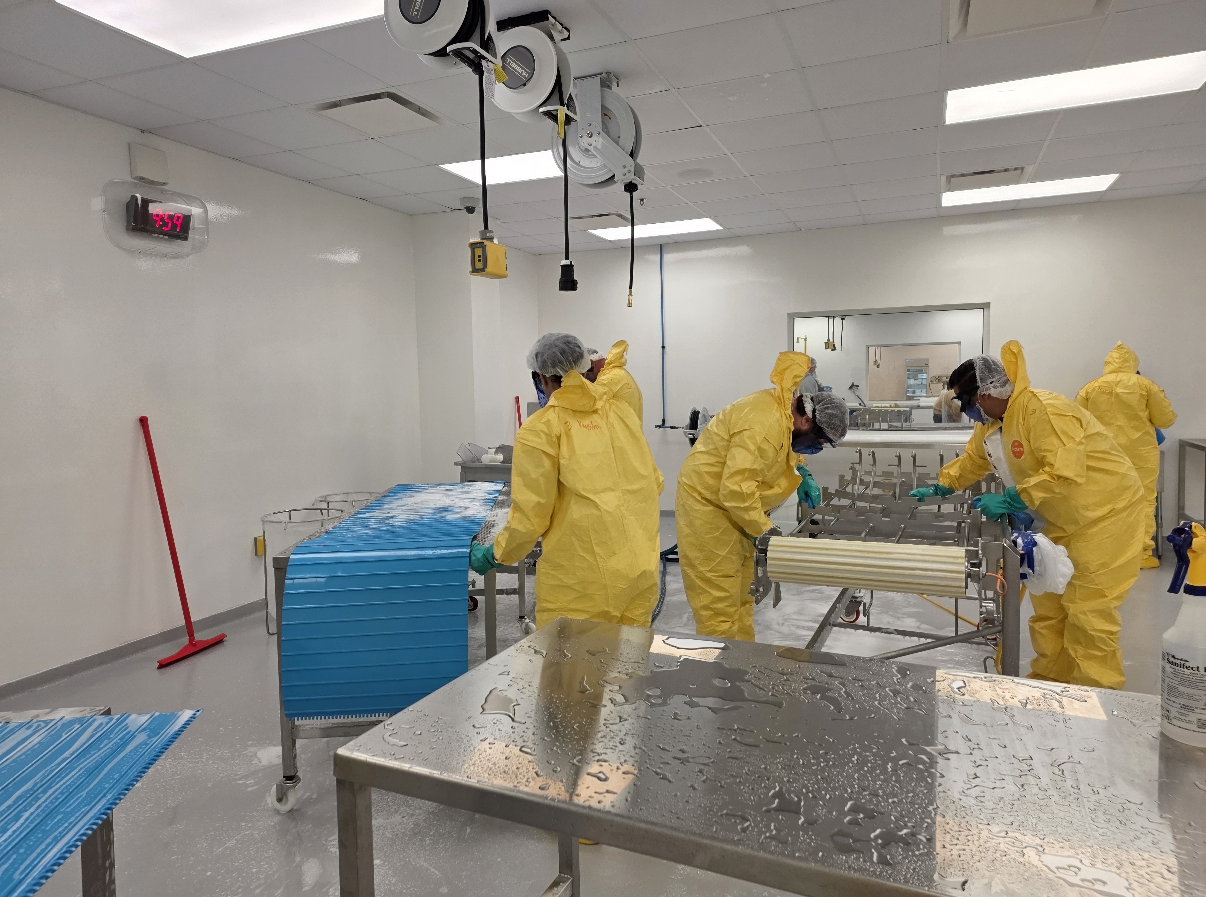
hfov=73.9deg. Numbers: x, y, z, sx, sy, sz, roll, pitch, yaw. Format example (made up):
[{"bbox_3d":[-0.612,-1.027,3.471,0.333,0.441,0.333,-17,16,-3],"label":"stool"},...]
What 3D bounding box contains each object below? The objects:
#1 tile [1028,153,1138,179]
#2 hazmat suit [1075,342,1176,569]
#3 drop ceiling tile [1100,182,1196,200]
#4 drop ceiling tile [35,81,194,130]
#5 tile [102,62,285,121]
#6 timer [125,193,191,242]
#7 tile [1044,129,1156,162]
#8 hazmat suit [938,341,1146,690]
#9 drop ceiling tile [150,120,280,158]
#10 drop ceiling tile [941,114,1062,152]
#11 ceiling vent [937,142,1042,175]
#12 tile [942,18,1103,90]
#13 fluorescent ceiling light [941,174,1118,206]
[{"bbox_3d":[3.347,-1.967,5.606,0.598,0.020,0.598,1,5,22],"label":"tile"},{"bbox_3d":[3.905,0.046,5.981,0.420,1.670,0.580,-4,5,-32],"label":"hazmat suit"},{"bbox_3d":[4.360,-2.064,6.459,0.600,0.025,0.417,1,5,22],"label":"drop ceiling tile"},{"bbox_3d":[-2.443,-1.740,4.093,0.397,0.020,0.605,1,5,22],"label":"drop ceiling tile"},{"bbox_3d":[-1.975,-1.734,3.901,0.605,0.020,0.605,1,5,22],"label":"tile"},{"bbox_3d":[-2.449,-1.268,4.422,0.065,0.180,0.365,12,9,21],"label":"timer"},{"bbox_3d":[3.122,-1.920,5.061,0.598,0.020,0.598,1,5,22],"label":"tile"},{"bbox_3d":[1.875,0.334,3.554,0.880,1.570,0.600,0,5,16],"label":"hazmat suit"},{"bbox_3d":[-2.200,-1.791,4.647,0.410,0.020,0.605,1,5,22],"label":"drop ceiling tile"},{"bbox_3d":[2.333,-1.880,4.763,0.605,0.020,0.605,1,5,22],"label":"drop ceiling tile"},{"bbox_3d":[2.564,-1.938,5.324,0.605,0.040,0.605,1,5,22],"label":"ceiling vent"},{"bbox_3d":[1.872,-1.783,3.639,0.605,0.020,0.605,1,5,22],"label":"tile"},{"bbox_3d":[3.299,-2.045,6.287,1.219,0.070,0.597,1,5,22],"label":"fluorescent ceiling light"}]

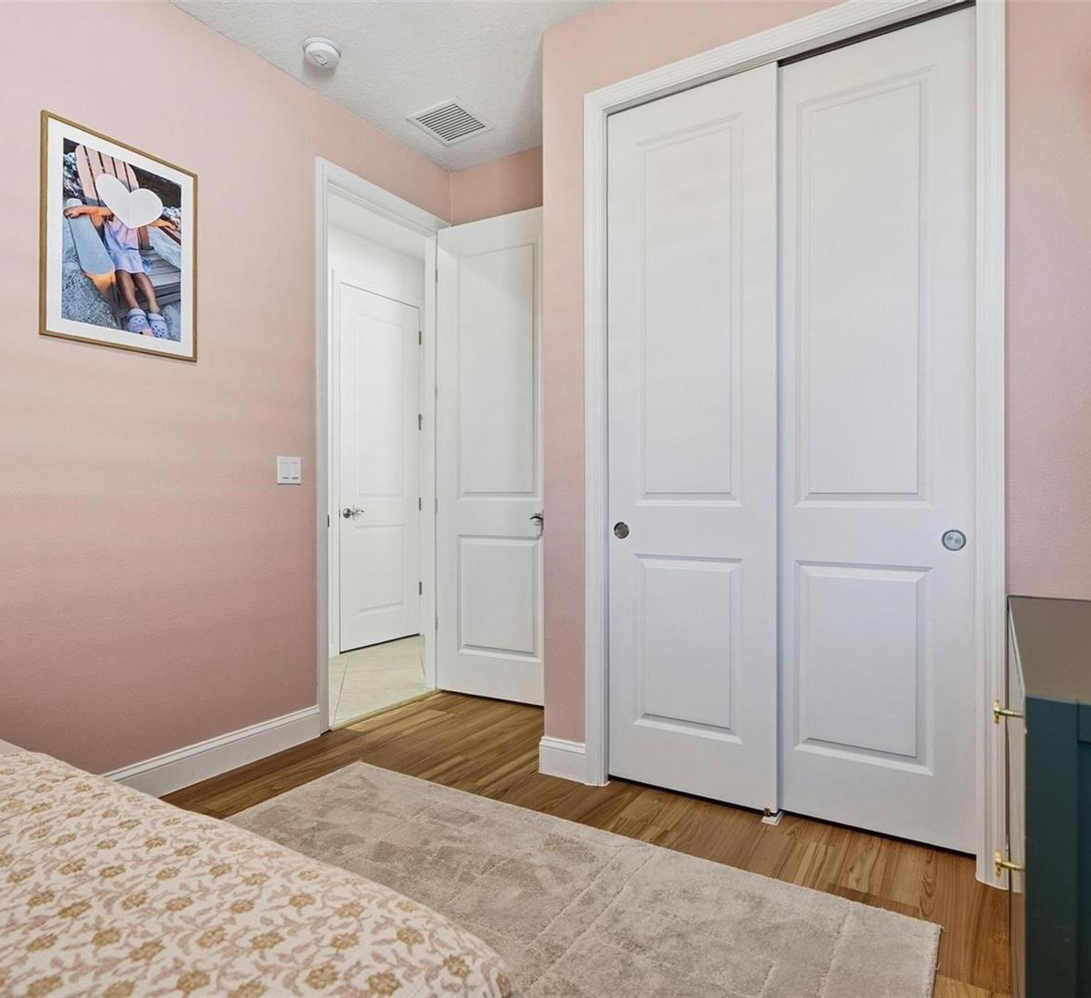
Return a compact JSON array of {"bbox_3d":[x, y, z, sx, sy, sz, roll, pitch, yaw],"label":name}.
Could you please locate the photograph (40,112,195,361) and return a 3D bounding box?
[{"bbox_3d":[-1.405,-0.837,2.228,0.025,0.682,0.490,0,0,32],"label":"photograph"}]

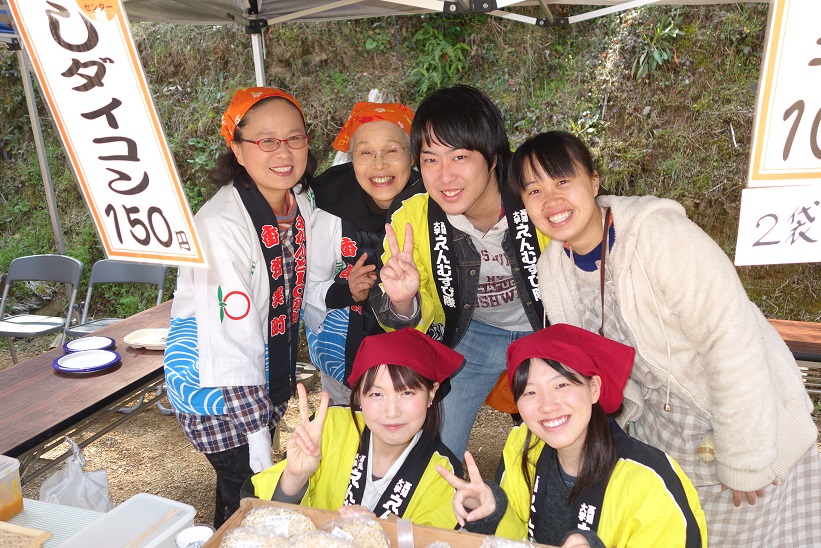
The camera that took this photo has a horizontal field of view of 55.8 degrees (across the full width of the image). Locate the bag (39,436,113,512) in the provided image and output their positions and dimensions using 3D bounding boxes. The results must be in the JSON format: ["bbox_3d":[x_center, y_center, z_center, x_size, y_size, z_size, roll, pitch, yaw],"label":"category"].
[{"bbox_3d":[-1.080,0.707,2.497,0.240,0.360,0.210,-1,15,-6],"label":"bag"}]

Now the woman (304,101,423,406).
[{"bbox_3d":[-0.100,0.301,2.113,0.500,1.500,0.500,-1,15,-6],"label":"woman"}]

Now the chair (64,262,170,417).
[{"bbox_3d":[-1.530,0.282,4.060,0.450,0.770,0.490,4,15,16],"label":"chair"}]

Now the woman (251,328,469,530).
[{"bbox_3d":[-0.110,0.641,1.715,0.480,1.070,0.560,0,15,-2],"label":"woman"}]

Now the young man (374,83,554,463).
[{"bbox_3d":[0.150,0.326,1.974,0.570,1.570,0.620,2,15,8],"label":"young man"}]

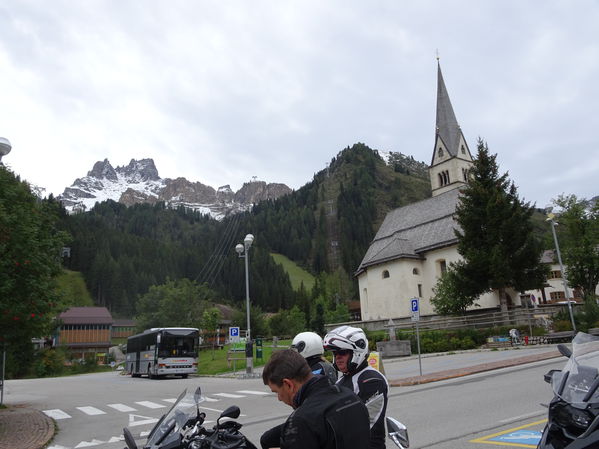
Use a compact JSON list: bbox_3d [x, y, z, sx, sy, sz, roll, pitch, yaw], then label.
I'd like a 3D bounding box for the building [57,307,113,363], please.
[{"bbox_3d":[-34.391,17.696,83.149,7.430,8.720,8.000,4,-15,-27],"label":"building"}]

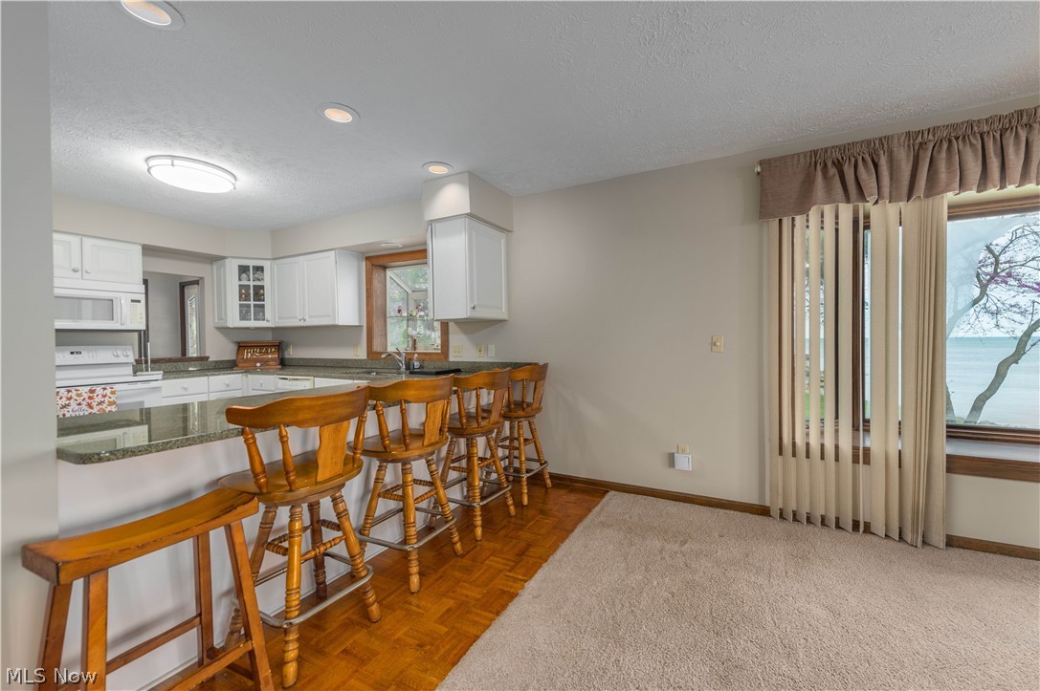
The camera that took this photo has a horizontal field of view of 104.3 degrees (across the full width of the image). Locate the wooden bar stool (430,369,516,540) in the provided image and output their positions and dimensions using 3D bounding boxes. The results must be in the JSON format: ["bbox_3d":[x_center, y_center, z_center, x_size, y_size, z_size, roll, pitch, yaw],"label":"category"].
[{"bbox_3d":[-0.302,0.663,2.663,0.470,0.985,0.530,0,1,38],"label":"wooden bar stool"}]

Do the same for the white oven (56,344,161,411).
[{"bbox_3d":[-3.767,0.593,3.541,0.709,1.165,0.765,0,1,28],"label":"white oven"}]

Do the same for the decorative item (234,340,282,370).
[{"bbox_3d":[-2.885,0.110,4.536,0.440,0.300,0.280,-1,1,-16],"label":"decorative item"}]

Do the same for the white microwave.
[{"bbox_3d":[-3.917,-0.361,3.604,0.389,0.426,0.771,0,1,28],"label":"white microwave"}]

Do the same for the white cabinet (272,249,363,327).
[{"bbox_3d":[-2.297,-0.600,4.564,1.105,0.770,0.319,0,1,28],"label":"white cabinet"}]

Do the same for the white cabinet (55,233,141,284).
[{"bbox_3d":[-3.955,-0.767,3.608,0.319,0.385,0.786,0,1,28],"label":"white cabinet"}]

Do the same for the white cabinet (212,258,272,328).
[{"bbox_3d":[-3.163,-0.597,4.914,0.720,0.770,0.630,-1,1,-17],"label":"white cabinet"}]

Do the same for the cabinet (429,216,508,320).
[{"bbox_3d":[-0.408,-0.603,3.417,0.349,0.770,0.587,0,1,28],"label":"cabinet"}]

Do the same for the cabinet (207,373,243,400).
[{"bbox_3d":[-3.359,0.731,4.416,0.614,0.860,0.340,0,1,28],"label":"cabinet"}]

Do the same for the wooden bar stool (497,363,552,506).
[{"bbox_3d":[-0.018,0.654,3.169,0.470,0.985,0.530,0,1,40],"label":"wooden bar stool"}]

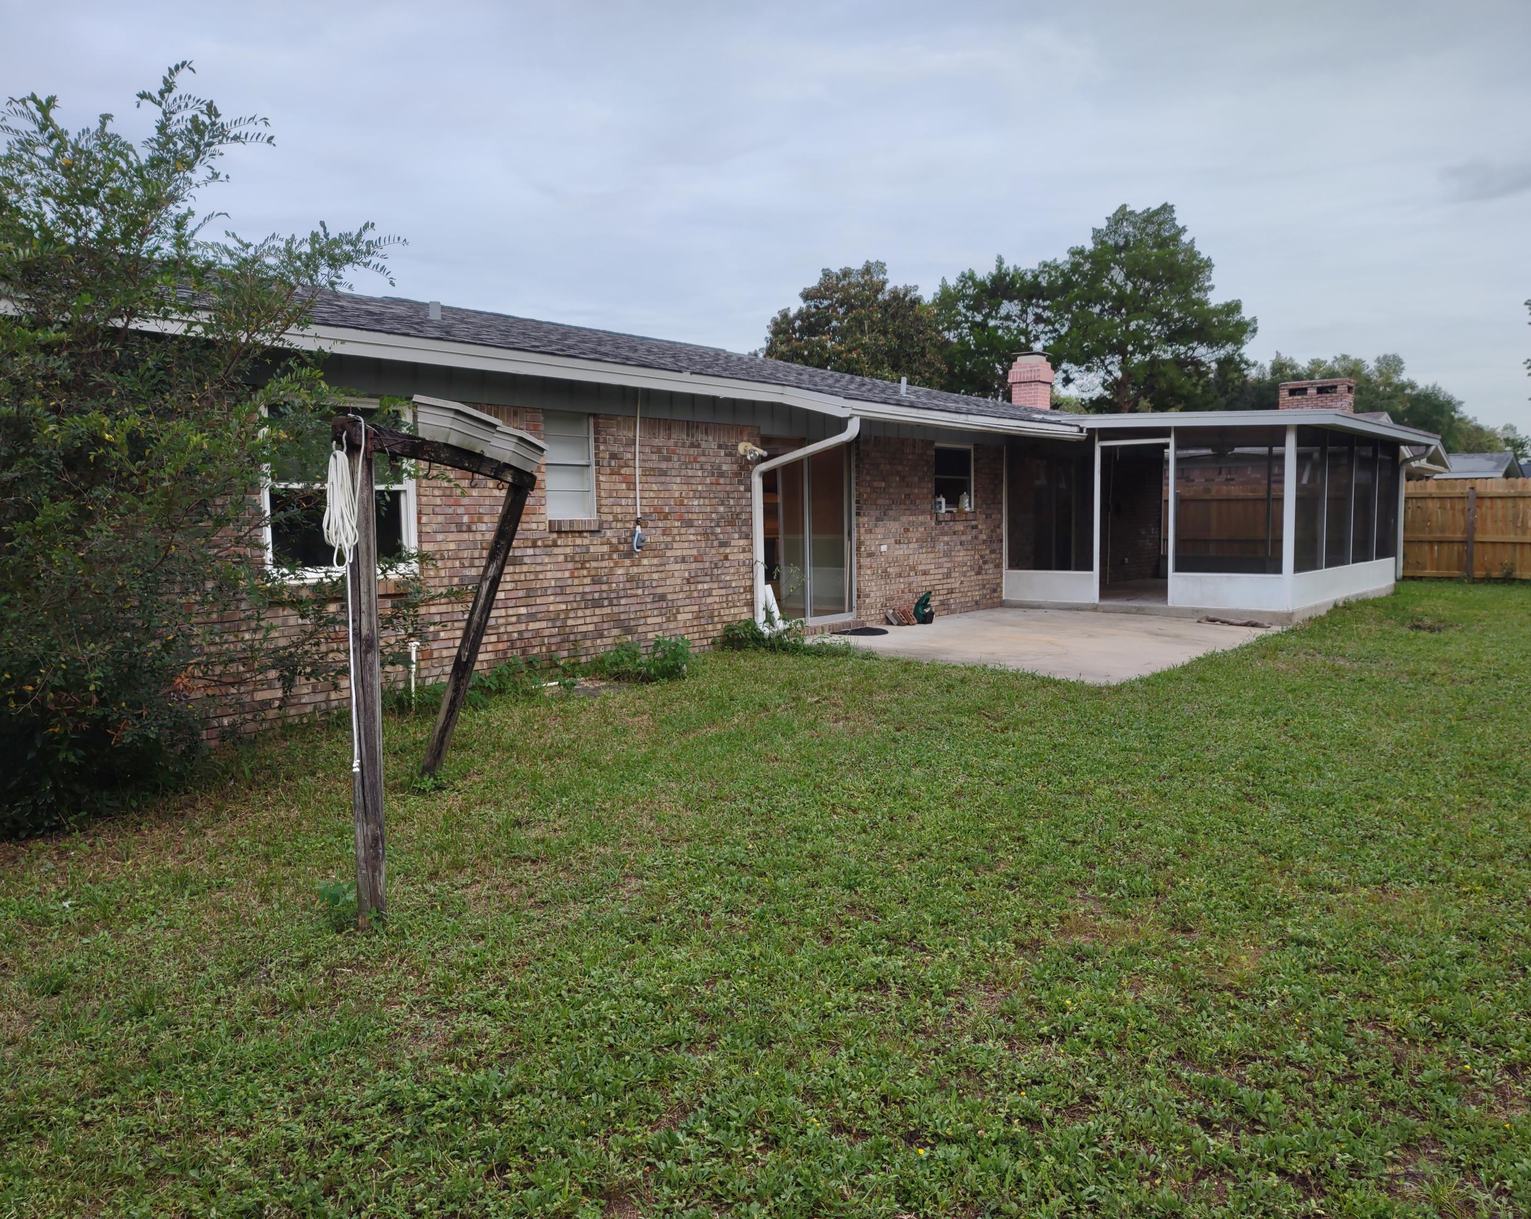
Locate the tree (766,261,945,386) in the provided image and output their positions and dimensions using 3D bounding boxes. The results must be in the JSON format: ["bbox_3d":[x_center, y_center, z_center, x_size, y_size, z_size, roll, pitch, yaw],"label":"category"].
[{"bbox_3d":[2.514,-5.686,34.638,5.800,8.240,5.600,0,5,0],"label":"tree"}]

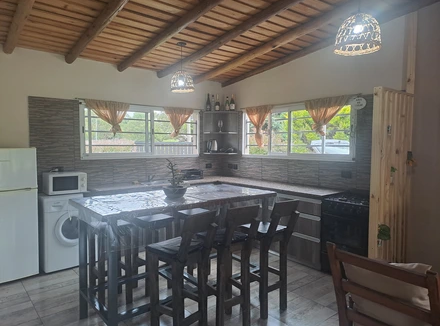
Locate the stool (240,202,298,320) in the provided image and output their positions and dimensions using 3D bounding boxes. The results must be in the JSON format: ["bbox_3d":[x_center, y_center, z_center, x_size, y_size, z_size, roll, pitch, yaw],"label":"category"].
[{"bbox_3d":[0.446,0.818,2.840,0.350,1.017,0.490,-3,4,-40],"label":"stool"}]

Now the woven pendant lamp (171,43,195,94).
[{"bbox_3d":[-0.483,-1.213,4.047,0.294,0.606,0.294,0,3,0],"label":"woven pendant lamp"}]

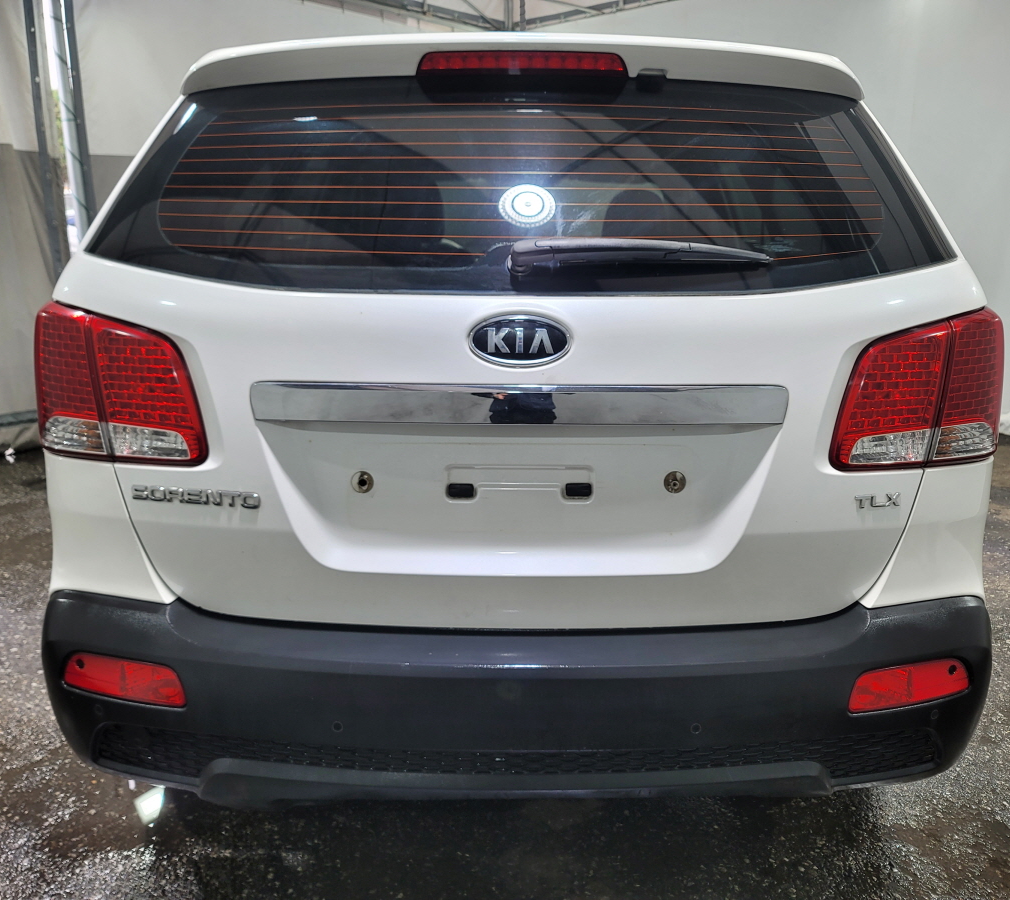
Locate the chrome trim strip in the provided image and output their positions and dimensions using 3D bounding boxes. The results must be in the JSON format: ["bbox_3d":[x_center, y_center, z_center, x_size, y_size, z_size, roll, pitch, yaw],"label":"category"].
[{"bbox_3d":[0.022,-0.074,1.344,0.837,0.065,0.041,1,9,0],"label":"chrome trim strip"}]

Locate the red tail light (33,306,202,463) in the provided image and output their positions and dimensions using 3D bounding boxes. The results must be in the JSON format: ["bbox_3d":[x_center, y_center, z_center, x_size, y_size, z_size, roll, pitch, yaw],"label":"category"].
[{"bbox_3d":[-0.650,-0.124,1.496,0.325,0.261,0.212,2,13,8],"label":"red tail light"}]

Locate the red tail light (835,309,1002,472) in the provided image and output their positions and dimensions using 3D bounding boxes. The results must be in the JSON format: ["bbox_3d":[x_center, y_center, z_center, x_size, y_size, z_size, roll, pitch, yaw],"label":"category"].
[{"bbox_3d":[0.693,-0.115,1.484,0.325,0.261,0.212,-1,13,-7],"label":"red tail light"}]

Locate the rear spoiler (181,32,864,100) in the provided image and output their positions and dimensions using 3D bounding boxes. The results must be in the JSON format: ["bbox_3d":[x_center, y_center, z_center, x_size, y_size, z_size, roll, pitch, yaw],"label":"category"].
[{"bbox_3d":[0.030,-0.680,1.560,1.241,0.113,0.246,1,13,0],"label":"rear spoiler"}]

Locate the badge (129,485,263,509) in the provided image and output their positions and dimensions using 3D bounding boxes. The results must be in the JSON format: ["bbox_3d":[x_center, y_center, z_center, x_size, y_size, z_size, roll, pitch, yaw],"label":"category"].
[{"bbox_3d":[-0.512,0.076,1.436,0.234,0.028,0.011,4,12,13],"label":"badge"}]

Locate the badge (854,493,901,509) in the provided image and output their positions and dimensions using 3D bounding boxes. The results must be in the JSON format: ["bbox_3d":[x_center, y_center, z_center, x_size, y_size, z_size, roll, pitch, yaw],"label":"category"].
[{"bbox_3d":[0.619,0.083,1.437,0.088,0.029,0.010,-3,12,-13],"label":"badge"}]

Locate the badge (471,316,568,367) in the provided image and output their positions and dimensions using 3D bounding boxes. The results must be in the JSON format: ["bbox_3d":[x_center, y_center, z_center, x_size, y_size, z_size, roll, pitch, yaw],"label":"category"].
[{"bbox_3d":[0.023,-0.166,1.320,0.154,0.080,0.018,1,5,0],"label":"badge"}]

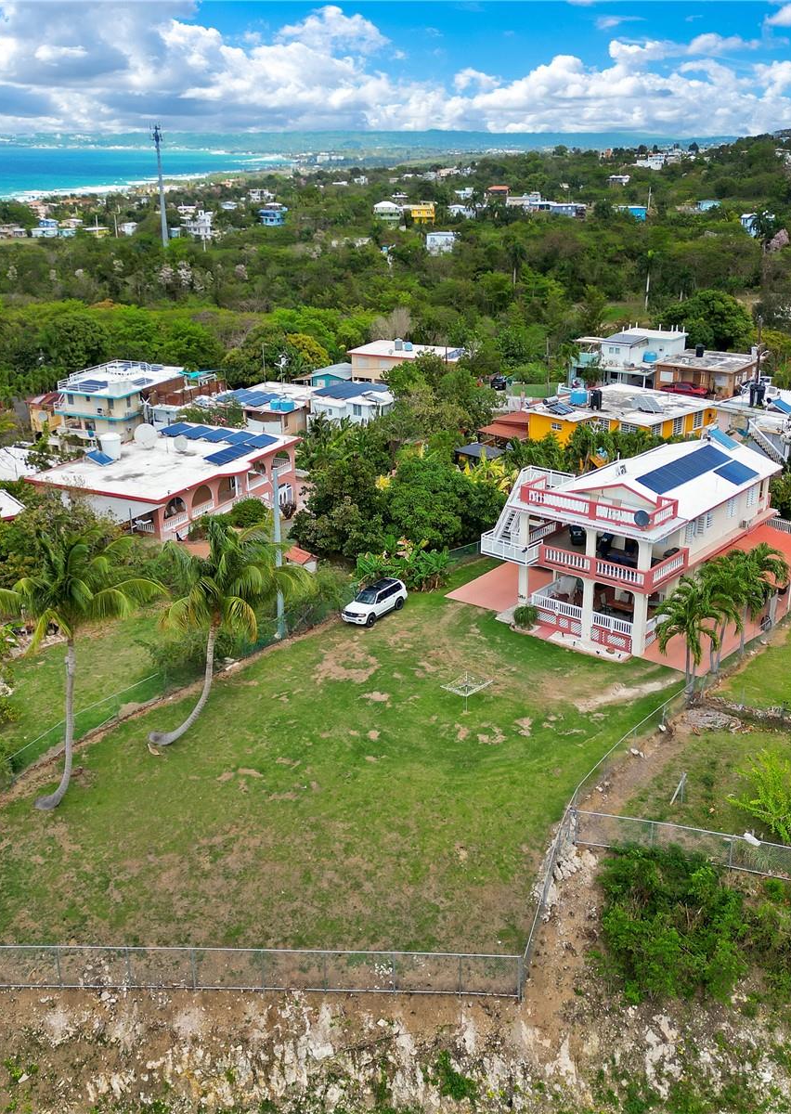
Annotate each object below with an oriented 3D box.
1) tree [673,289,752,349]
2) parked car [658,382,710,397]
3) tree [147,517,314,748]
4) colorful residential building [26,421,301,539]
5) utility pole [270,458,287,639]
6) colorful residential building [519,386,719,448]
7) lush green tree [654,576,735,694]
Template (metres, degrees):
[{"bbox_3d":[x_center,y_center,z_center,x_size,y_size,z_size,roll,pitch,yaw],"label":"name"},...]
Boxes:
[{"bbox_3d":[36.062,-25.621,116.999,9.200,8.800,9.000,7,23,16],"label":"tree"},{"bbox_3d":[32.042,-18.816,113.901,4.950,1.500,1.850,13,26,30],"label":"parked car"},{"bbox_3d":[-7.236,3.641,46.305,7.262,11.041,7.400,0,22,0],"label":"tree"},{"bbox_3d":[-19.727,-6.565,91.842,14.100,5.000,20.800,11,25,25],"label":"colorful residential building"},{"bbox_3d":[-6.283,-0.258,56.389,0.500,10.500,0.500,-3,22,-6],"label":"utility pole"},{"bbox_3d":[21.934,-13.068,100.359,15.500,3.400,12.100,-20,30,-40],"label":"colorful residential building"},{"bbox_3d":[14.511,4.034,50.954,3.862,6.597,4.100,0,22,0],"label":"lush green tree"}]

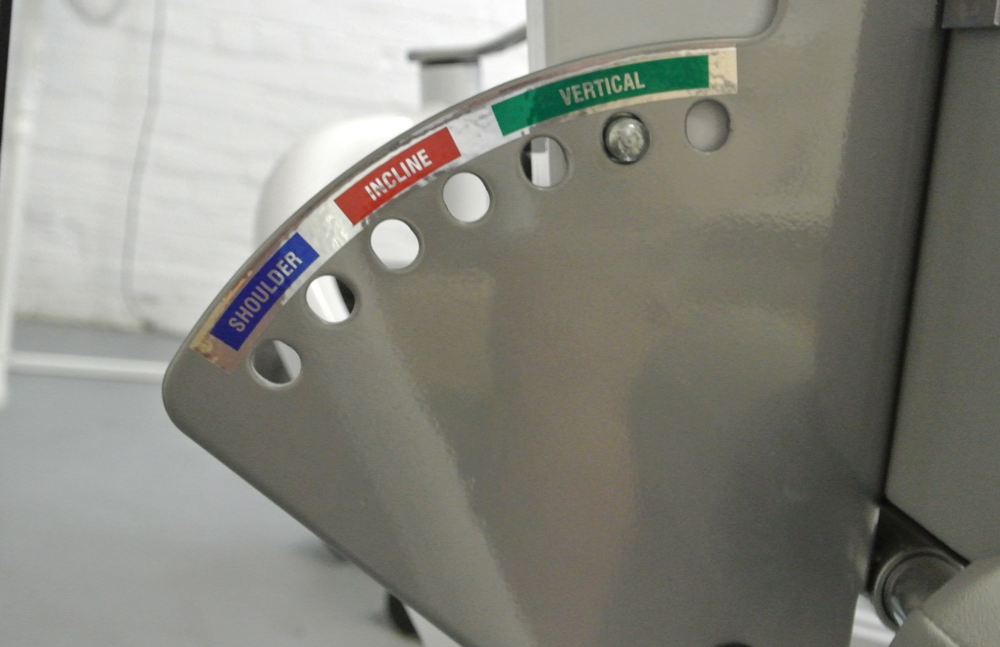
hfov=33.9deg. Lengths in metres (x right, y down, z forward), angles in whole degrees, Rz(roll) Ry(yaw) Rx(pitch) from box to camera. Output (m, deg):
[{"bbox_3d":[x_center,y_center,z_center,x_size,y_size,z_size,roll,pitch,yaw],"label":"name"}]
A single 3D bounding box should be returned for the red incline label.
[{"bbox_3d":[-0.033,-0.047,0.526,0.043,0.012,0.001,-33,12,0],"label":"red incline label"}]

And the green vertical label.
[{"bbox_3d":[0.033,-0.075,0.528,0.072,0.013,0.001,-14,12,-4],"label":"green vertical label"}]

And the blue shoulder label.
[{"bbox_3d":[-0.076,-0.010,0.528,0.012,0.043,0.001,41,4,-12],"label":"blue shoulder label"}]

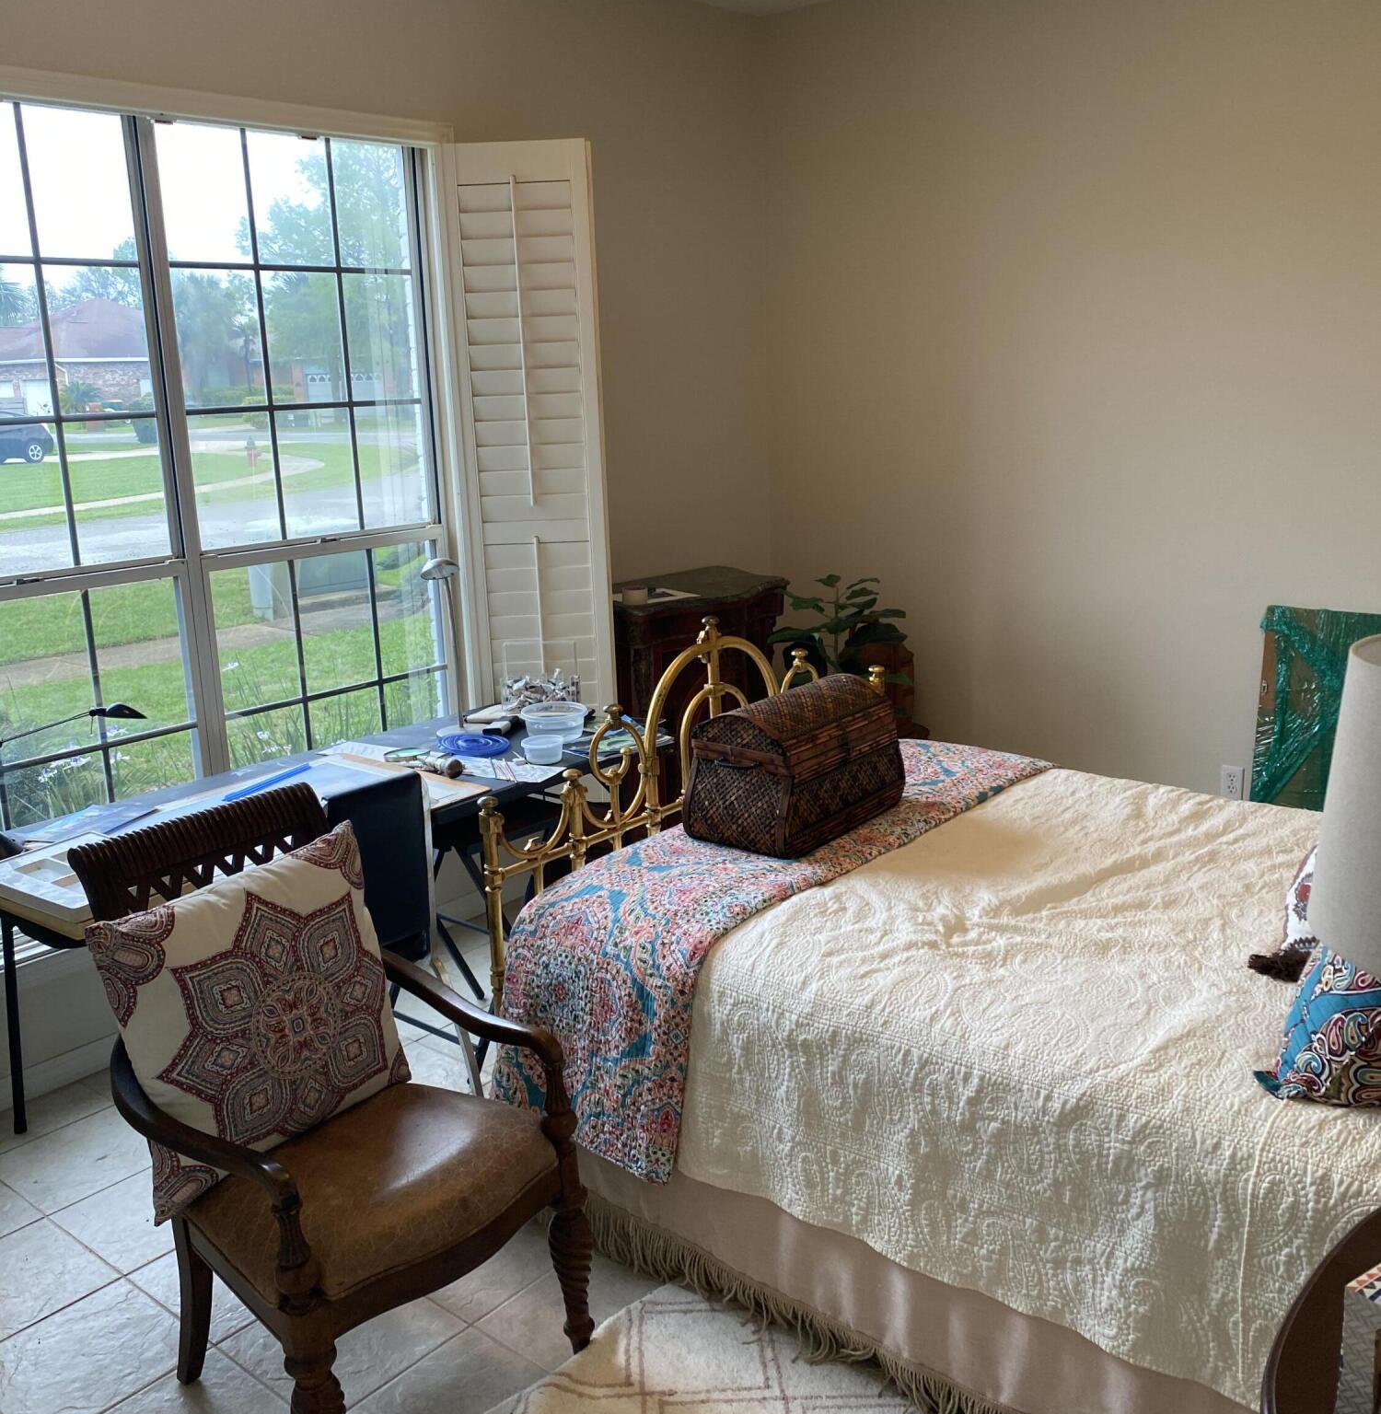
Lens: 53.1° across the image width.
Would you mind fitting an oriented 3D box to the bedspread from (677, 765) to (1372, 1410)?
[{"bbox_3d":[0.849,0.529,2.643,1.870,0.450,1.530,10,18,39],"label":"bedspread"}]

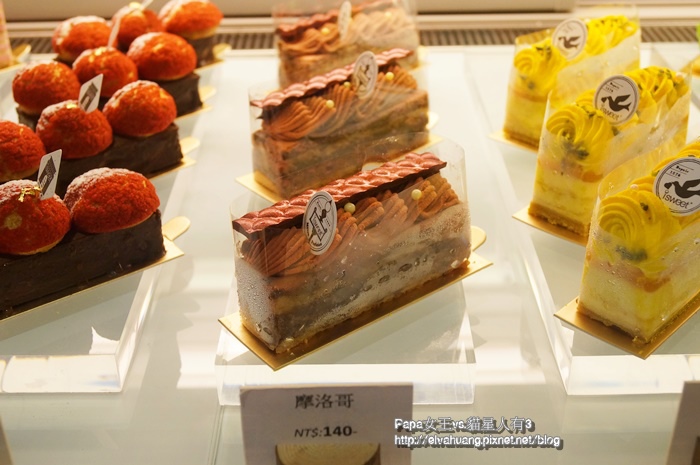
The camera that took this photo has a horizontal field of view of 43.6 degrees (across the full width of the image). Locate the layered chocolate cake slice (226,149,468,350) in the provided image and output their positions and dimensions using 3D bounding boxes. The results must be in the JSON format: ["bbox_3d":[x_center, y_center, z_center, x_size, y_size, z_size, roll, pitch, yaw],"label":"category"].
[{"bbox_3d":[0.006,0.005,0.402,0.117,0.053,0.029,-22,37,-32],"label":"layered chocolate cake slice"}]

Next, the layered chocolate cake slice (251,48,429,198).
[{"bbox_3d":[-0.002,-0.069,0.527,0.117,0.053,0.029,-23,38,-34],"label":"layered chocolate cake slice"}]

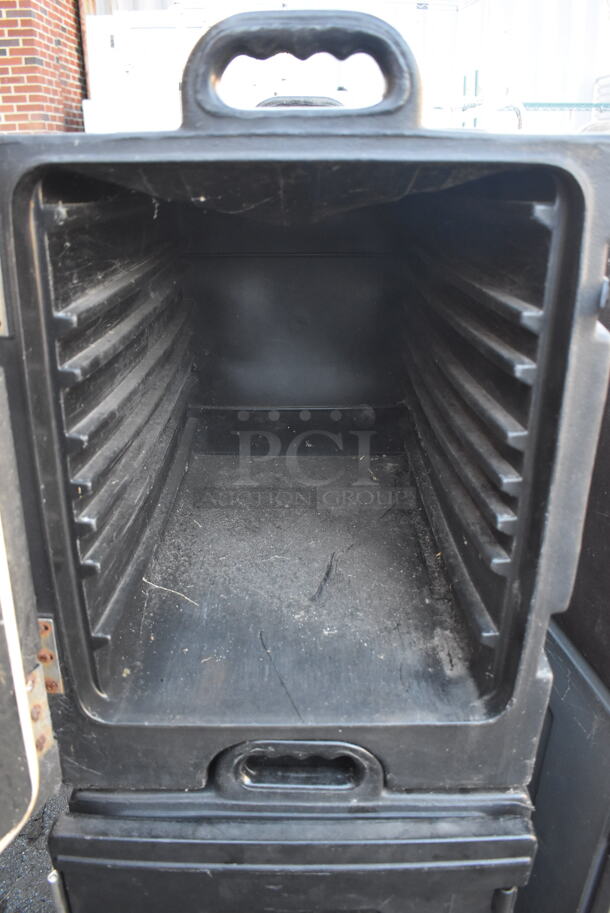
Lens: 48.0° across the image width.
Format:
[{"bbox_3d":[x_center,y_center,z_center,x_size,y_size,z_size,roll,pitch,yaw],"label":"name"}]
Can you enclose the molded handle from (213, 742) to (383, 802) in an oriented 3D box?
[{"bbox_3d":[-0.005,0.260,0.606,0.146,0.067,0.048,0,21,0],"label":"molded handle"}]

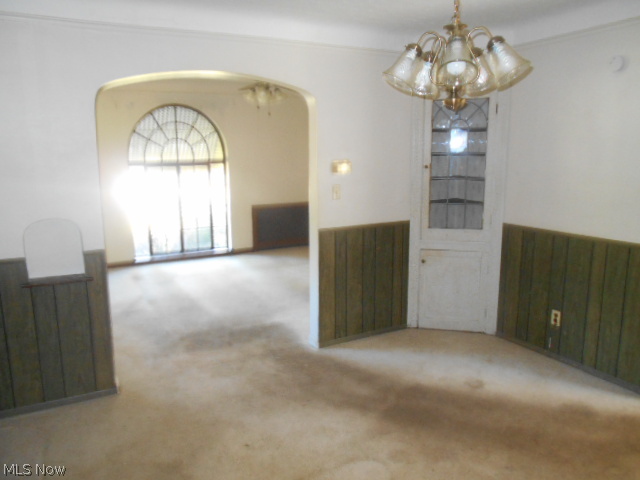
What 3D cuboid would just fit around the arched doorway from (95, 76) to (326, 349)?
[{"bbox_3d":[-0.691,-0.086,3.280,1.456,2.002,0.142,-6,12,-27],"label":"arched doorway"}]

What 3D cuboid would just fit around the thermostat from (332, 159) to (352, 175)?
[{"bbox_3d":[0.165,-0.542,3.595,0.147,0.103,0.045,-6,12,-27],"label":"thermostat"}]

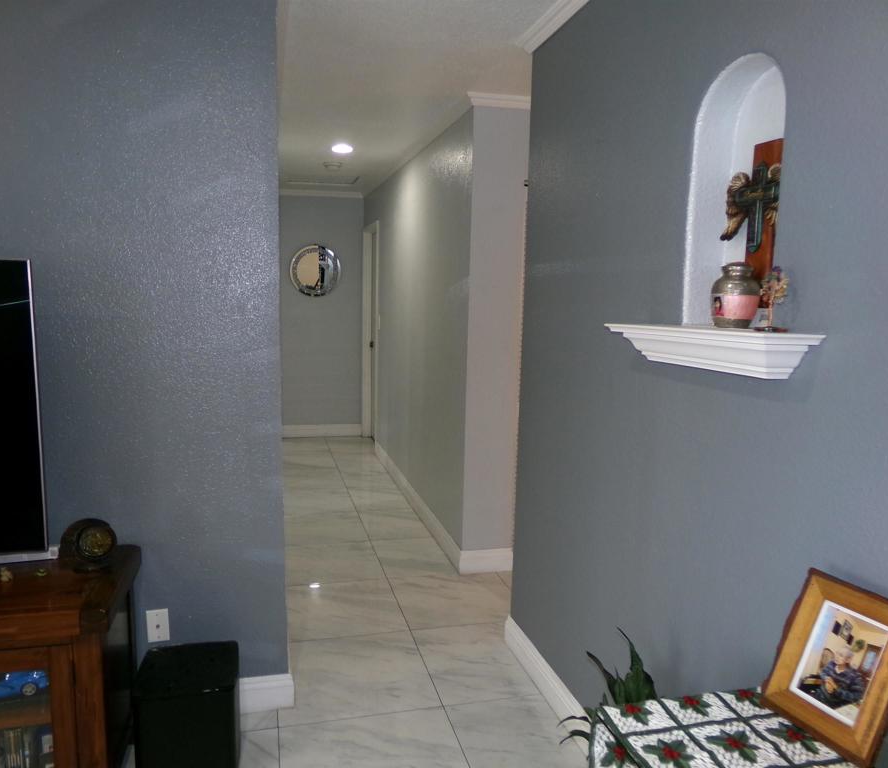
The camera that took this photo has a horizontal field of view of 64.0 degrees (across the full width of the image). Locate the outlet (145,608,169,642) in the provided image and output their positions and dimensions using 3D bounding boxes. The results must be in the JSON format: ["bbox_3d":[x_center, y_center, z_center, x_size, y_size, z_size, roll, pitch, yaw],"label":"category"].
[{"bbox_3d":[-0.985,0.835,2.447,0.070,0.114,0.008,-1,8,-15],"label":"outlet"}]

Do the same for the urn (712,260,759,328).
[{"bbox_3d":[0.668,-0.200,1.625,0.107,0.145,0.107,-1,8,-15],"label":"urn"}]

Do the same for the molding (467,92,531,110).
[{"bbox_3d":[0.310,-1.396,3.523,0.420,0.056,0.056,-1,8,-15],"label":"molding"}]

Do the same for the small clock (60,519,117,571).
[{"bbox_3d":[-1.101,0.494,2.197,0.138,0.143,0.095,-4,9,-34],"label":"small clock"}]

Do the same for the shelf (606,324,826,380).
[{"bbox_3d":[0.584,-0.081,1.651,0.140,0.094,0.630,-1,8,-15],"label":"shelf"}]

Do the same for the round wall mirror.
[{"bbox_3d":[-1.251,-1.108,6.936,0.495,0.497,0.025,-1,8,-15],"label":"round wall mirror"}]

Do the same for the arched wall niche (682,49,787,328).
[{"bbox_3d":[0.709,-0.430,1.639,0.110,0.600,0.320,-1,8,-15],"label":"arched wall niche"}]

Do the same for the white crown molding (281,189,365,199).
[{"bbox_3d":[-1.203,-1.838,6.831,0.903,0.056,0.055,-1,8,-15],"label":"white crown molding"}]

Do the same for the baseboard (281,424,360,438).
[{"bbox_3d":[-1.269,0.477,7.163,0.890,0.128,0.016,-1,8,-15],"label":"baseboard"}]

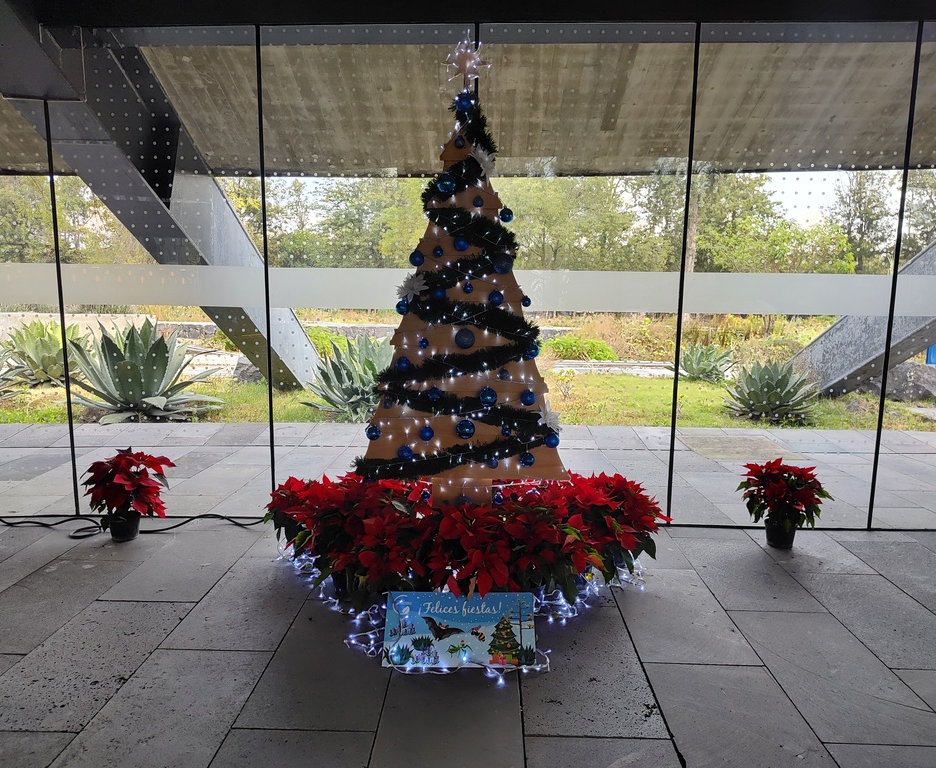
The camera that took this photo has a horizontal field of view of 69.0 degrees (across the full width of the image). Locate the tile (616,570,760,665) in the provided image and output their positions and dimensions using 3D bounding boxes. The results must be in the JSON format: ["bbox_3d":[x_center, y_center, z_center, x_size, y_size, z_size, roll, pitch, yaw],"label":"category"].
[{"bbox_3d":[0.949,1.058,3.168,0.479,0.020,0.926,1,8,2],"label":"tile"}]

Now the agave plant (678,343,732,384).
[{"bbox_3d":[3.745,-0.334,10.856,1.000,0.593,0.950,1,8,2],"label":"agave plant"}]

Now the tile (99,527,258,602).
[{"bbox_3d":[-1.438,0.933,3.534,0.475,0.020,0.902,1,8,2],"label":"tile"}]

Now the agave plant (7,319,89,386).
[{"bbox_3d":[-5.862,-0.441,9.583,1.149,0.874,1.116,1,8,2],"label":"agave plant"}]

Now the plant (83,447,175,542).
[{"bbox_3d":[-1.954,0.639,3.972,0.490,0.525,0.460,1,8,2],"label":"plant"}]

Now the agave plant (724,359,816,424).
[{"bbox_3d":[3.467,0.027,7.764,1.054,0.712,1.021,1,8,2],"label":"agave plant"}]

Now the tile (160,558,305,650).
[{"bbox_3d":[-0.976,0.997,3.135,0.475,0.020,0.912,1,8,2],"label":"tile"}]

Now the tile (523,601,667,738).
[{"bbox_3d":[0.446,1.117,2.725,0.482,0.020,0.931,1,8,2],"label":"tile"}]

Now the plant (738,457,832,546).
[{"bbox_3d":[1.799,0.677,3.840,0.513,0.489,0.484,1,8,2],"label":"plant"}]

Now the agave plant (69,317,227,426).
[{"bbox_3d":[-3.910,-0.220,8.072,1.850,1.018,1.750,1,8,2],"label":"agave plant"}]

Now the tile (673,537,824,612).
[{"bbox_3d":[1.446,0.999,3.607,0.472,0.020,0.913,1,8,2],"label":"tile"}]

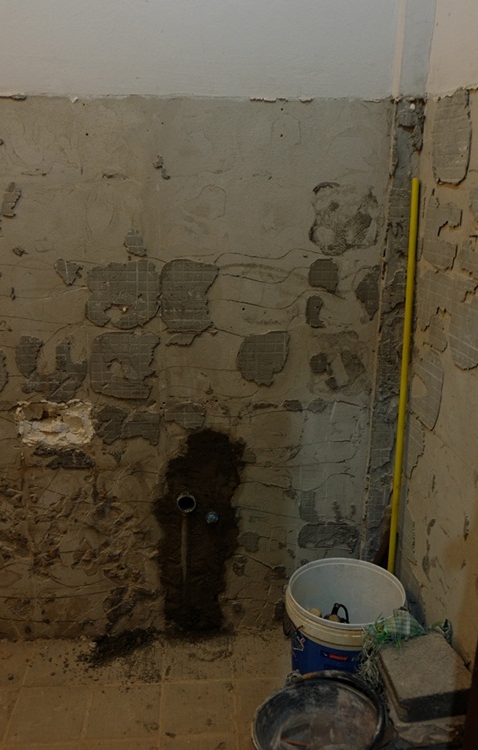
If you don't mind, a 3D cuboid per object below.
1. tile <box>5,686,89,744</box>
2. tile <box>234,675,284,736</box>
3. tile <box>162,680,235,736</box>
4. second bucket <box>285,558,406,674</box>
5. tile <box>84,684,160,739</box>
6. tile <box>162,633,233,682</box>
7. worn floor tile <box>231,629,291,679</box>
[{"bbox_3d":[-0.509,0.921,1.805,0.198,0.010,0.198,-1,17,-3],"label":"tile"},{"bbox_3d":[0.090,0.910,1.838,0.198,0.010,0.198,-1,17,-3],"label":"tile"},{"bbox_3d":[-0.110,0.914,1.827,0.198,0.010,0.198,-1,17,-3],"label":"tile"},{"bbox_3d":[0.286,0.734,1.805,0.313,0.345,0.313,0,17,0],"label":"second bucket"},{"bbox_3d":[-0.310,0.917,1.816,0.198,0.010,0.198,-1,17,-3],"label":"tile"},{"bbox_3d":[-0.122,0.856,2.018,0.198,0.010,0.198,-1,17,-3],"label":"tile"},{"bbox_3d":[0.078,0.852,2.029,0.198,0.010,0.198,-1,17,-3],"label":"worn floor tile"}]

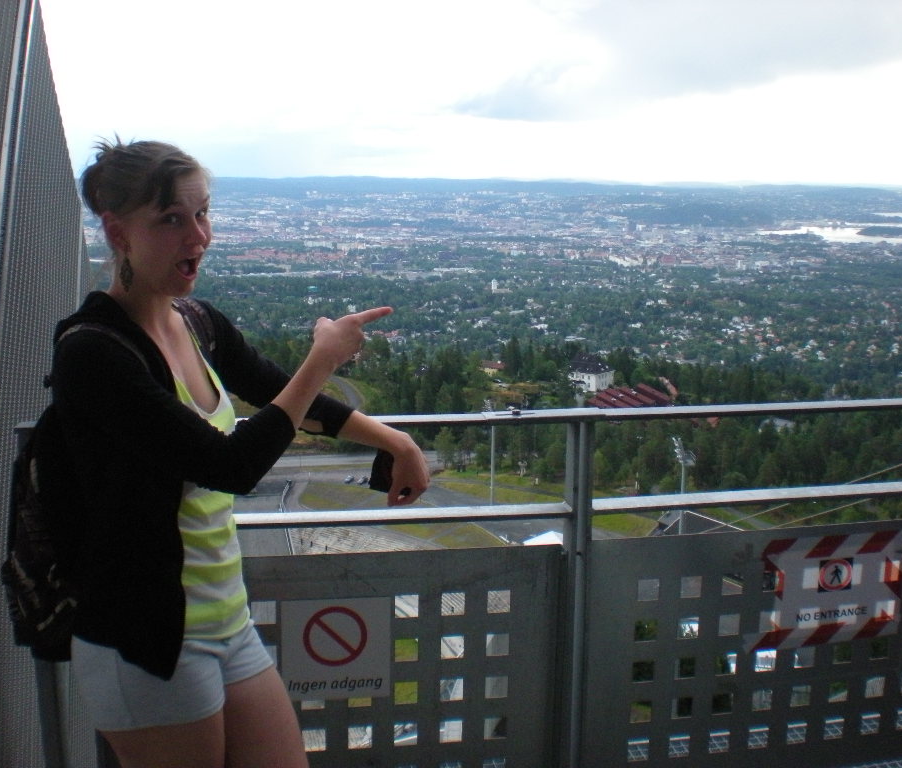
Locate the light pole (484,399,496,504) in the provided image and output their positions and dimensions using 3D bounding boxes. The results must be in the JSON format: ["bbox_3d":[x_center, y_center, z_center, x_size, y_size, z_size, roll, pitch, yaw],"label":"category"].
[{"bbox_3d":[10.419,19.150,299.213,2.100,30.700,2.100,-5,12,-29],"label":"light pole"}]

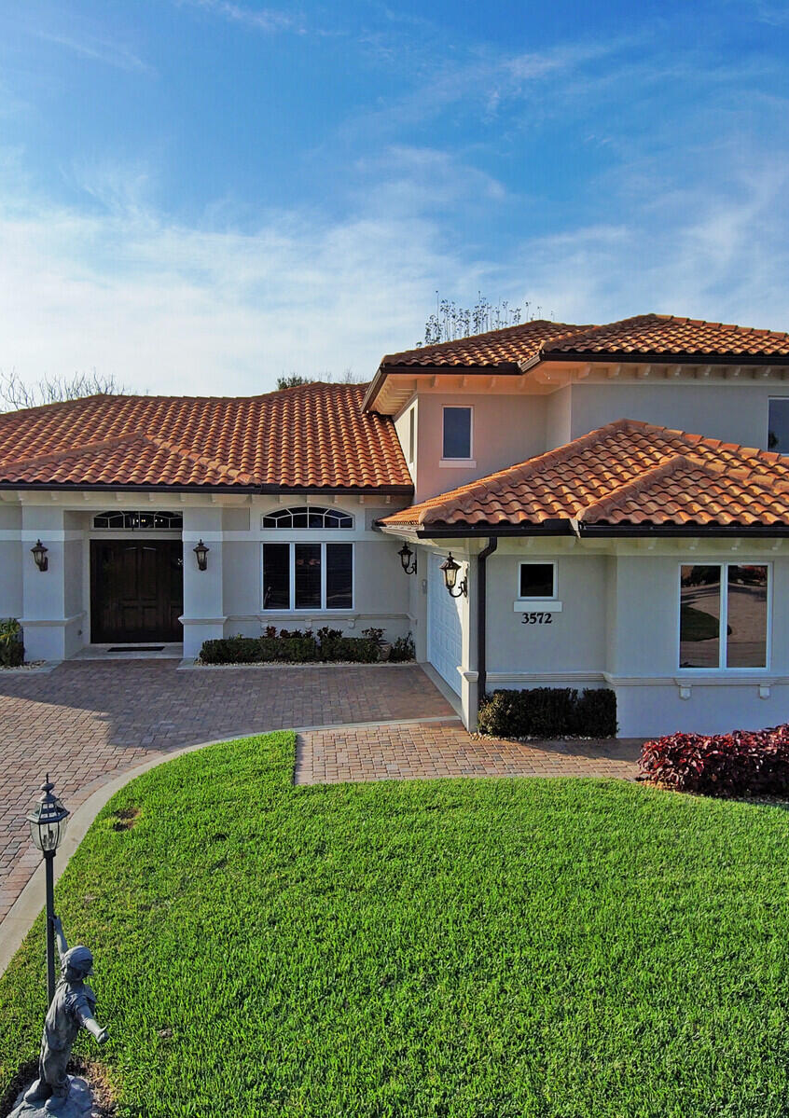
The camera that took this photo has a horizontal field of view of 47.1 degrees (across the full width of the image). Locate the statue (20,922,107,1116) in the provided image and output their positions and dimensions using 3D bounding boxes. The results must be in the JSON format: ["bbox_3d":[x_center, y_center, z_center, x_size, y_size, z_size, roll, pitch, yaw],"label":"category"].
[{"bbox_3d":[-1.830,2.580,5.087,0.380,1.080,0.470,-3,4,-44],"label":"statue"}]

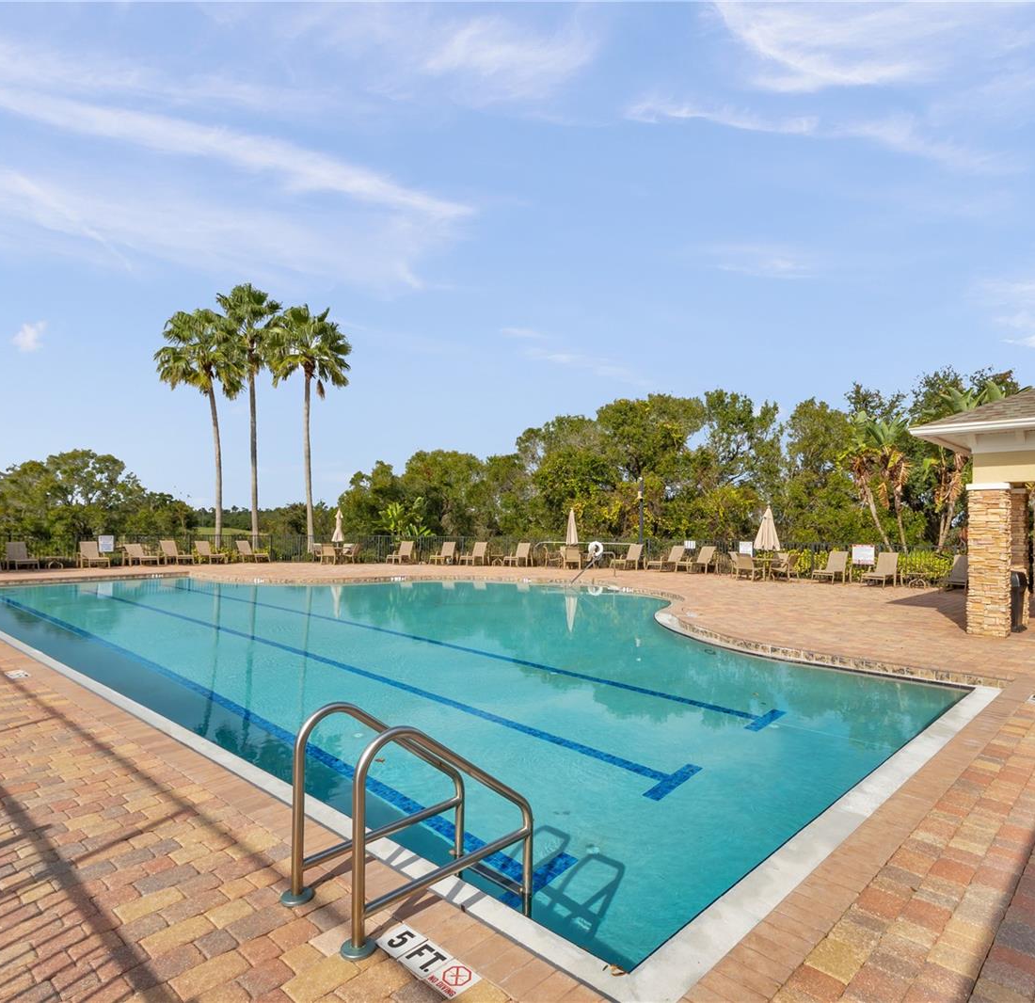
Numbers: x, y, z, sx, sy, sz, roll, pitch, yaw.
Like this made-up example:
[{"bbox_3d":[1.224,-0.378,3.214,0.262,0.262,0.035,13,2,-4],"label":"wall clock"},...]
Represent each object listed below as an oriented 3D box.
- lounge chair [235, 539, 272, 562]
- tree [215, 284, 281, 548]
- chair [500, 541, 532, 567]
[{"bbox_3d":[-11.364,2.139,25.195,1.600,0.920,0.660,-1,-2,40],"label":"lounge chair"},{"bbox_3d":[-12.877,-3.718,28.310,3.200,12.800,3.200,0,-2,0],"label":"tree"},{"bbox_3d":[0.026,2.179,23.884,0.711,0.921,1.473,-1,-2,25],"label":"chair"}]

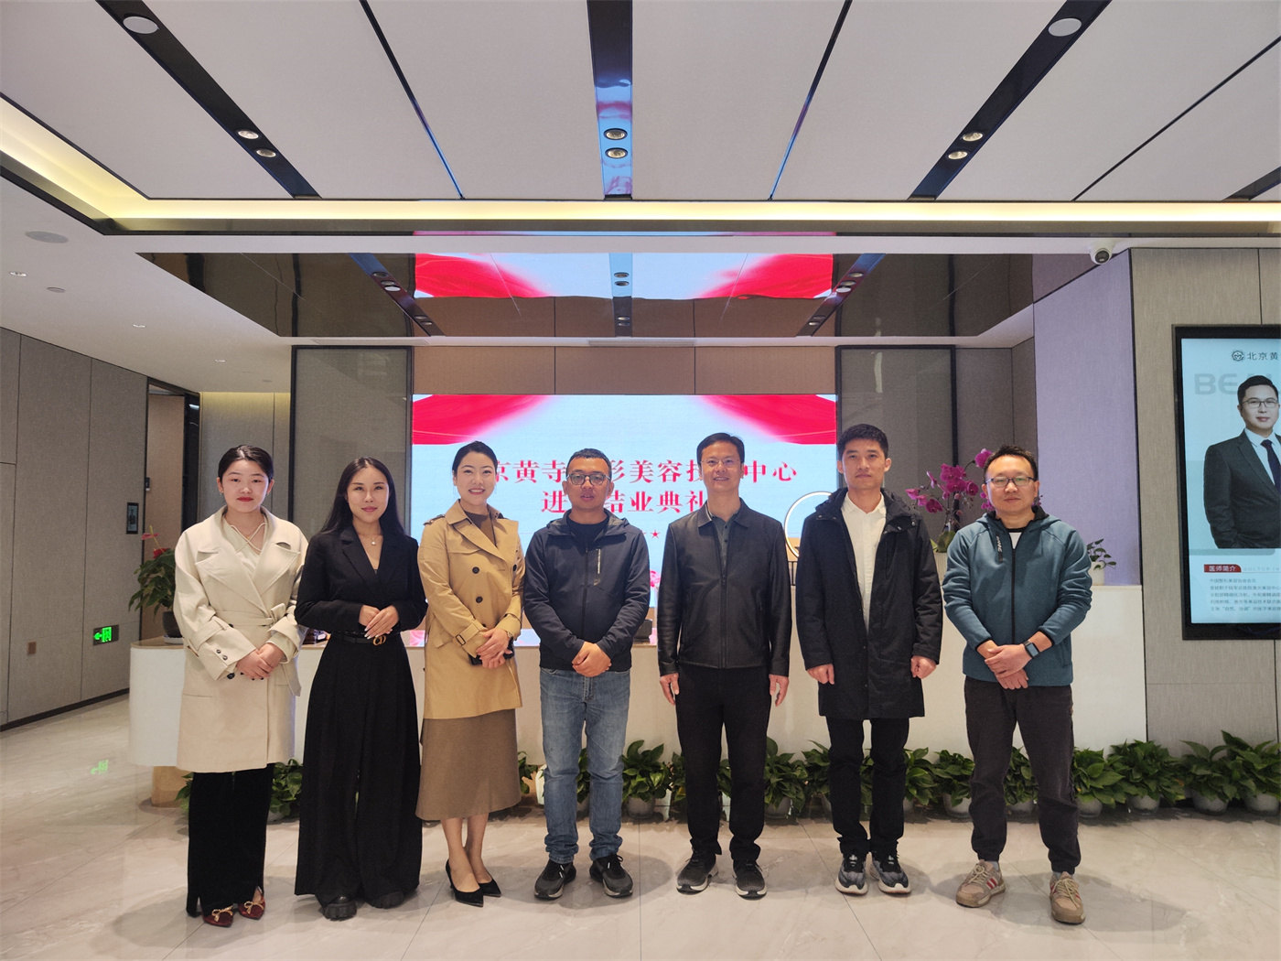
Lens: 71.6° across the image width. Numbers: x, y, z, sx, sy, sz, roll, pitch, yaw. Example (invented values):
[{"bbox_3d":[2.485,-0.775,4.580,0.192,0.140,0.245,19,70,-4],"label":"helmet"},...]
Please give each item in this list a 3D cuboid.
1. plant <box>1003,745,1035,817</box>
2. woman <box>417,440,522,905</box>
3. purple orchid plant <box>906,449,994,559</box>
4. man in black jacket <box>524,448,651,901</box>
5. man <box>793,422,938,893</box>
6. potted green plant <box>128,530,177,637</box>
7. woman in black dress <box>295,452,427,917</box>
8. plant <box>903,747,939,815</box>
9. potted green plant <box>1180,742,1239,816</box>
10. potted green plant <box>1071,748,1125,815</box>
[{"bbox_3d":[1.834,1.455,4.300,0.300,0.303,0.300,0,-4,0],"label":"plant"},{"bbox_3d":[-0.653,0.698,3.418,0.430,1.701,0.350,2,-4,-28],"label":"woman"},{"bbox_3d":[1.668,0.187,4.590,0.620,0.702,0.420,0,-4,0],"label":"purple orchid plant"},{"bbox_3d":[-0.210,0.714,3.482,0.494,1.674,0.340,0,-3,0],"label":"man in black jacket"},{"bbox_3d":[0.907,0.667,3.532,0.570,1.778,0.340,-1,-4,10],"label":"man"},{"bbox_3d":[-2.380,0.539,4.577,0.480,0.597,0.450,0,-4,0],"label":"potted green plant"},{"bbox_3d":[-1.043,0.728,3.323,0.490,1.630,0.370,2,-4,-24],"label":"woman in black dress"},{"bbox_3d":[1.328,1.453,4.301,0.237,0.298,0.240,0,-3,0],"label":"plant"},{"bbox_3d":[2.775,1.438,4.325,0.283,0.331,0.250,0,-3,0],"label":"potted green plant"},{"bbox_3d":[2.184,1.456,4.302,0.320,0.303,0.310,0,-4,0],"label":"potted green plant"}]

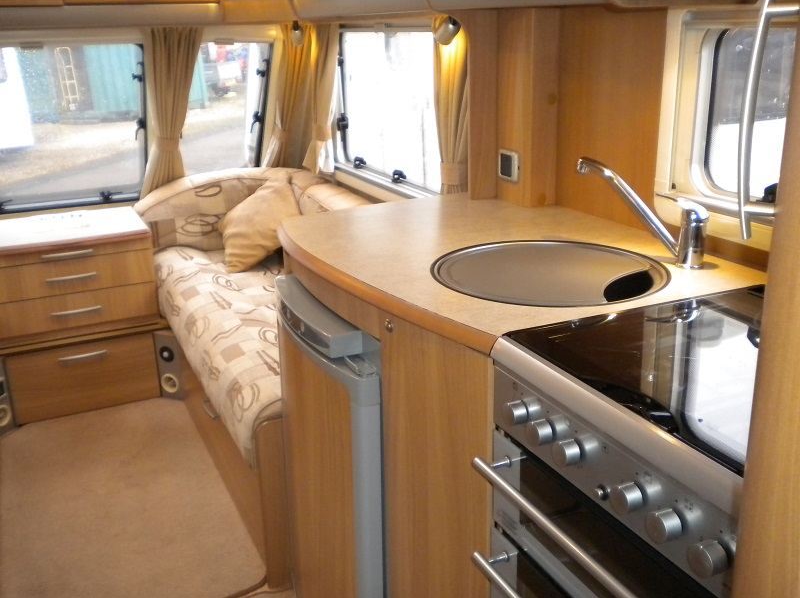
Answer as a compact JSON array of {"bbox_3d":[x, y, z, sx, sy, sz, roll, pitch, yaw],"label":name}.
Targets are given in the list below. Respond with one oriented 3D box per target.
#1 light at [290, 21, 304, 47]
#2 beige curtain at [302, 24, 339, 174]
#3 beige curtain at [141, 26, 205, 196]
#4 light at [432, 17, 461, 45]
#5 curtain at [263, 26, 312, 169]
[{"bbox_3d":[-0.380,-0.989,3.012,0.050,0.100,0.060,1,18,5],"label":"light"},{"bbox_3d":[-0.324,-0.788,3.235,0.110,0.590,0.230,-9,19,-23],"label":"beige curtain"},{"bbox_3d":[-0.902,-0.720,3.174,0.210,0.740,0.120,-9,44,-23],"label":"beige curtain"},{"bbox_3d":[0.120,-0.689,2.083,0.050,0.078,0.075,-3,18,-6],"label":"light"},{"bbox_3d":[-0.453,-0.800,3.329,0.180,0.680,0.120,-9,44,-23],"label":"curtain"}]

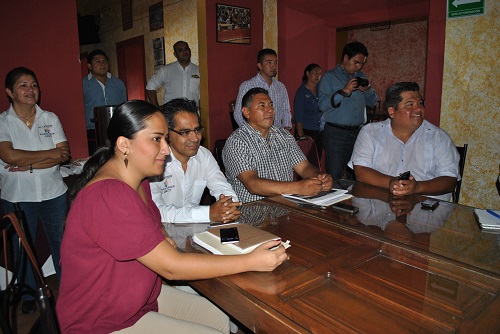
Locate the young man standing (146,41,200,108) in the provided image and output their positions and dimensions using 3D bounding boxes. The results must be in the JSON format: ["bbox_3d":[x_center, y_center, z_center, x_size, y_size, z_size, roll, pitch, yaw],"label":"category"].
[{"bbox_3d":[-0.654,-0.291,3.679,0.580,1.820,0.330,-4,9,-20],"label":"young man standing"}]

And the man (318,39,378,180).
[{"bbox_3d":[0.693,-0.035,2.741,0.550,1.700,0.450,-6,9,-30],"label":"man"}]

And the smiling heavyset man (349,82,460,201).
[{"bbox_3d":[0.758,0.244,1.928,0.640,1.350,0.780,2,9,20],"label":"smiling heavyset man"}]

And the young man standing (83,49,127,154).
[{"bbox_3d":[-1.331,-0.174,3.475,0.520,1.760,0.330,-5,9,-29],"label":"young man standing"}]

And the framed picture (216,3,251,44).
[{"bbox_3d":[-0.137,-1.248,3.300,0.375,0.318,0.030,-7,10,-37],"label":"framed picture"}]

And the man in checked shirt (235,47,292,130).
[{"bbox_3d":[0.123,-0.117,3.202,0.500,1.720,0.320,-6,9,-30],"label":"man in checked shirt"}]

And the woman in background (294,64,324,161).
[{"bbox_3d":[0.587,-0.132,3.515,0.450,1.620,0.330,-9,11,-44],"label":"woman in background"}]

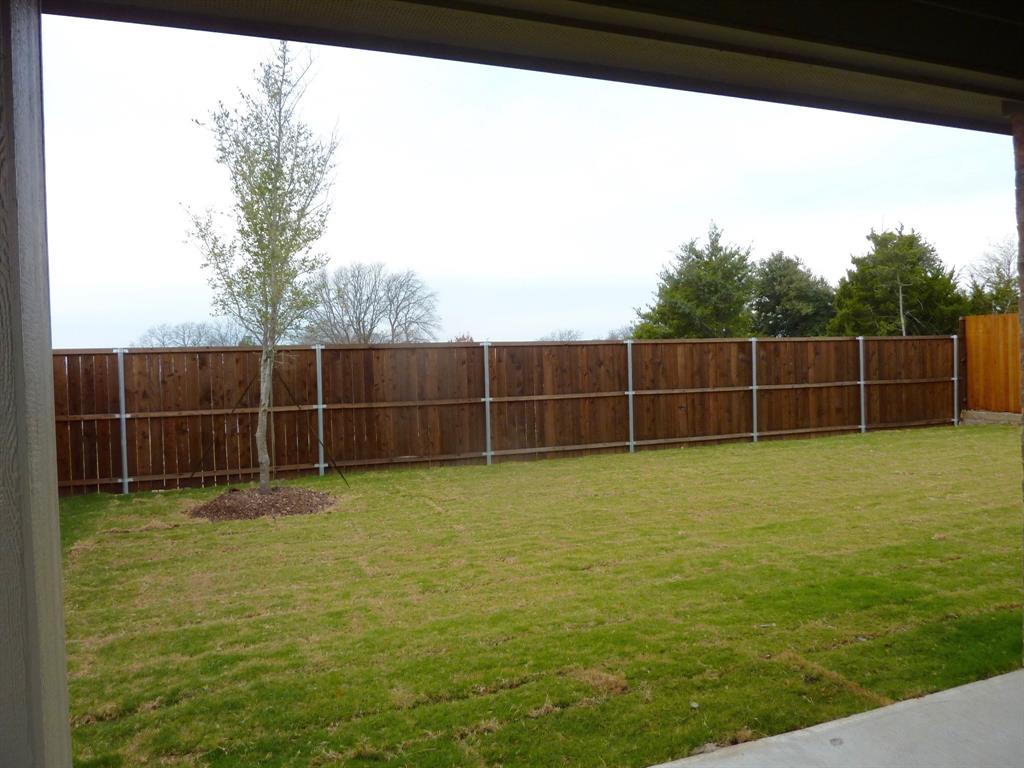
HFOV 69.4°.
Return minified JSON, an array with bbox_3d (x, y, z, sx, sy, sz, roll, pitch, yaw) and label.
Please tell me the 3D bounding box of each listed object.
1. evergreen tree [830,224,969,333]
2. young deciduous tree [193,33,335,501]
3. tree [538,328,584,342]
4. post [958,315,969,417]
[{"bbox_3d":[14.694,-2.805,28.070,5.230,6.320,5.230,-2,1,0],"label":"evergreen tree"},{"bbox_3d":[-2.842,-1.395,8.492,1.750,5.230,1.650,-2,1,0],"label":"young deciduous tree"},{"bbox_3d":[7.323,-4.742,110.078,7.000,7.030,6.500,-2,1,0],"label":"tree"},{"bbox_3d":[9.067,-0.351,14.850,0.140,2.000,0.140,-2,1,-21],"label":"post"}]

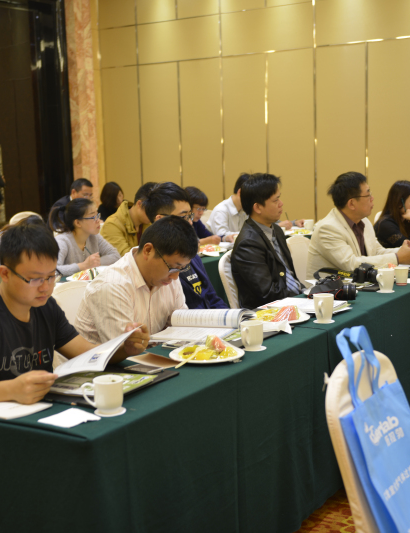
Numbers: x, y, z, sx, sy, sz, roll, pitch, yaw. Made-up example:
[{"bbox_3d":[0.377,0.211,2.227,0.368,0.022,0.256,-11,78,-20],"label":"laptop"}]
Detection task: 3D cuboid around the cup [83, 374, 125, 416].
[{"bbox_3d":[-0.283,0.363,2.365,0.122,0.095,0.089,-4,8,-12],"label":"cup"}]

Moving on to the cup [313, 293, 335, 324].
[{"bbox_3d":[0.483,0.176,3.448,0.088,0.107,0.116,2,9,26],"label":"cup"}]

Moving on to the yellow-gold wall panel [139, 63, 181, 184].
[{"bbox_3d":[-0.542,-1.307,10.603,0.623,2.456,0.060,4,10,33],"label":"yellow-gold wall panel"}]

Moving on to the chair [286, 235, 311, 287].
[{"bbox_3d":[0.799,0.268,5.402,0.540,0.930,0.440,3,9,32],"label":"chair"}]

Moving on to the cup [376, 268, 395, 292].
[{"bbox_3d":[0.836,0.065,3.935,0.106,0.097,0.080,-7,10,-35],"label":"cup"}]

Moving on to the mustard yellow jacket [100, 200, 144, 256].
[{"bbox_3d":[-0.451,-0.127,5.716,0.550,0.650,0.540,4,10,33],"label":"mustard yellow jacket"}]

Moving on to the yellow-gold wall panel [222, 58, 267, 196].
[{"bbox_3d":[0.478,-1.245,9.928,0.609,2.460,0.060,4,10,33],"label":"yellow-gold wall panel"}]

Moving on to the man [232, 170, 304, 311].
[{"bbox_3d":[0.475,0.195,4.158,0.760,1.295,0.490,2,9,27],"label":"man"}]

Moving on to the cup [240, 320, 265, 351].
[{"bbox_3d":[0.169,0.255,3.062,0.083,0.095,0.110,2,8,28],"label":"cup"}]

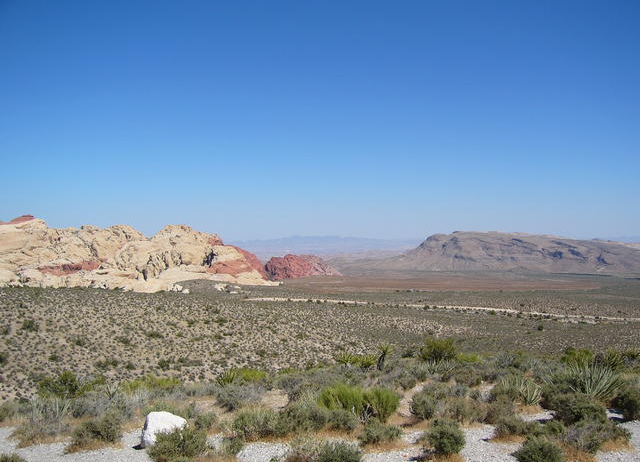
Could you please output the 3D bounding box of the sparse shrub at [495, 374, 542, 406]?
[{"bbox_3d":[3.591,2.885,11.705,0.851,0.510,0.766,0,-1,17],"label":"sparse shrub"}]

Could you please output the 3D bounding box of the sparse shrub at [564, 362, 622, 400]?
[{"bbox_3d":[6.389,3.446,15.060,1.368,0.817,1.155,0,-1,0],"label":"sparse shrub"}]

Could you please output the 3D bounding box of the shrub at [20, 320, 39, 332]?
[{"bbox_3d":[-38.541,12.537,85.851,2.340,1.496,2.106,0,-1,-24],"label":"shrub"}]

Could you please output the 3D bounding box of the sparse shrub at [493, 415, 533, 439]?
[{"bbox_3d":[3.241,3.286,10.896,0.660,0.359,0.562,0,-1,0],"label":"sparse shrub"}]

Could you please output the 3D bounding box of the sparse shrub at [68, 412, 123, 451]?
[{"bbox_3d":[-2.765,2.469,7.970,0.652,0.463,0.587,0,-1,-19],"label":"sparse shrub"}]

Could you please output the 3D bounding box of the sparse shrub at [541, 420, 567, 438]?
[{"bbox_3d":[3.086,2.610,8.552,0.337,0.224,0.303,0,-1,20],"label":"sparse shrub"}]

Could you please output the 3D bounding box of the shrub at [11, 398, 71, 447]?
[{"bbox_3d":[-4.506,3.053,10.432,0.948,0.738,0.800,0,-1,0],"label":"shrub"}]

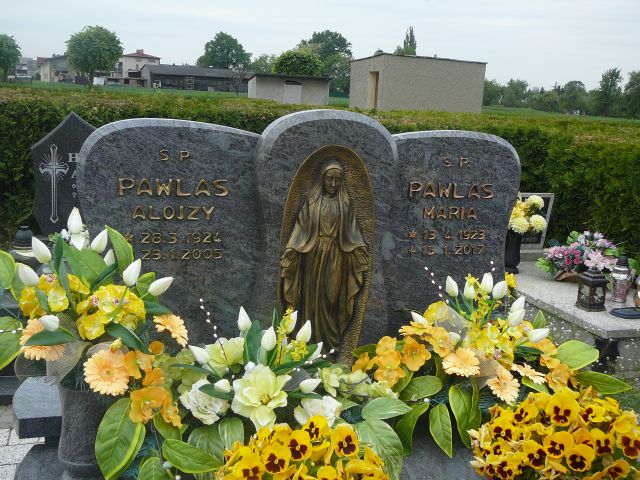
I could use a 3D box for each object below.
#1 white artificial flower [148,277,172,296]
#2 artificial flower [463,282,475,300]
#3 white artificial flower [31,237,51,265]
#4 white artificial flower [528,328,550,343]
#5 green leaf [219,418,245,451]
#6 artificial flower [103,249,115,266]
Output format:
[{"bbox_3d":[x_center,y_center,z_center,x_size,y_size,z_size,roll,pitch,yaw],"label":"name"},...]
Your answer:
[{"bbox_3d":[-0.370,0.108,1.680,0.065,0.035,0.035,-34,-14,6],"label":"white artificial flower"},{"bbox_3d":[0.442,0.152,2.130,0.034,0.058,0.034,3,12,0],"label":"artificial flower"},{"bbox_3d":[-0.653,0.025,1.690,0.036,0.066,0.036,-31,6,-9],"label":"white artificial flower"},{"bbox_3d":[0.615,0.268,2.020,0.064,0.037,0.037,-21,6,18],"label":"white artificial flower"},{"bbox_3d":[-0.233,0.518,1.900,0.066,0.100,0.030,0,12,0],"label":"green leaf"},{"bbox_3d":[-0.545,0.048,1.860,0.034,0.056,0.034,18,6,0],"label":"artificial flower"}]

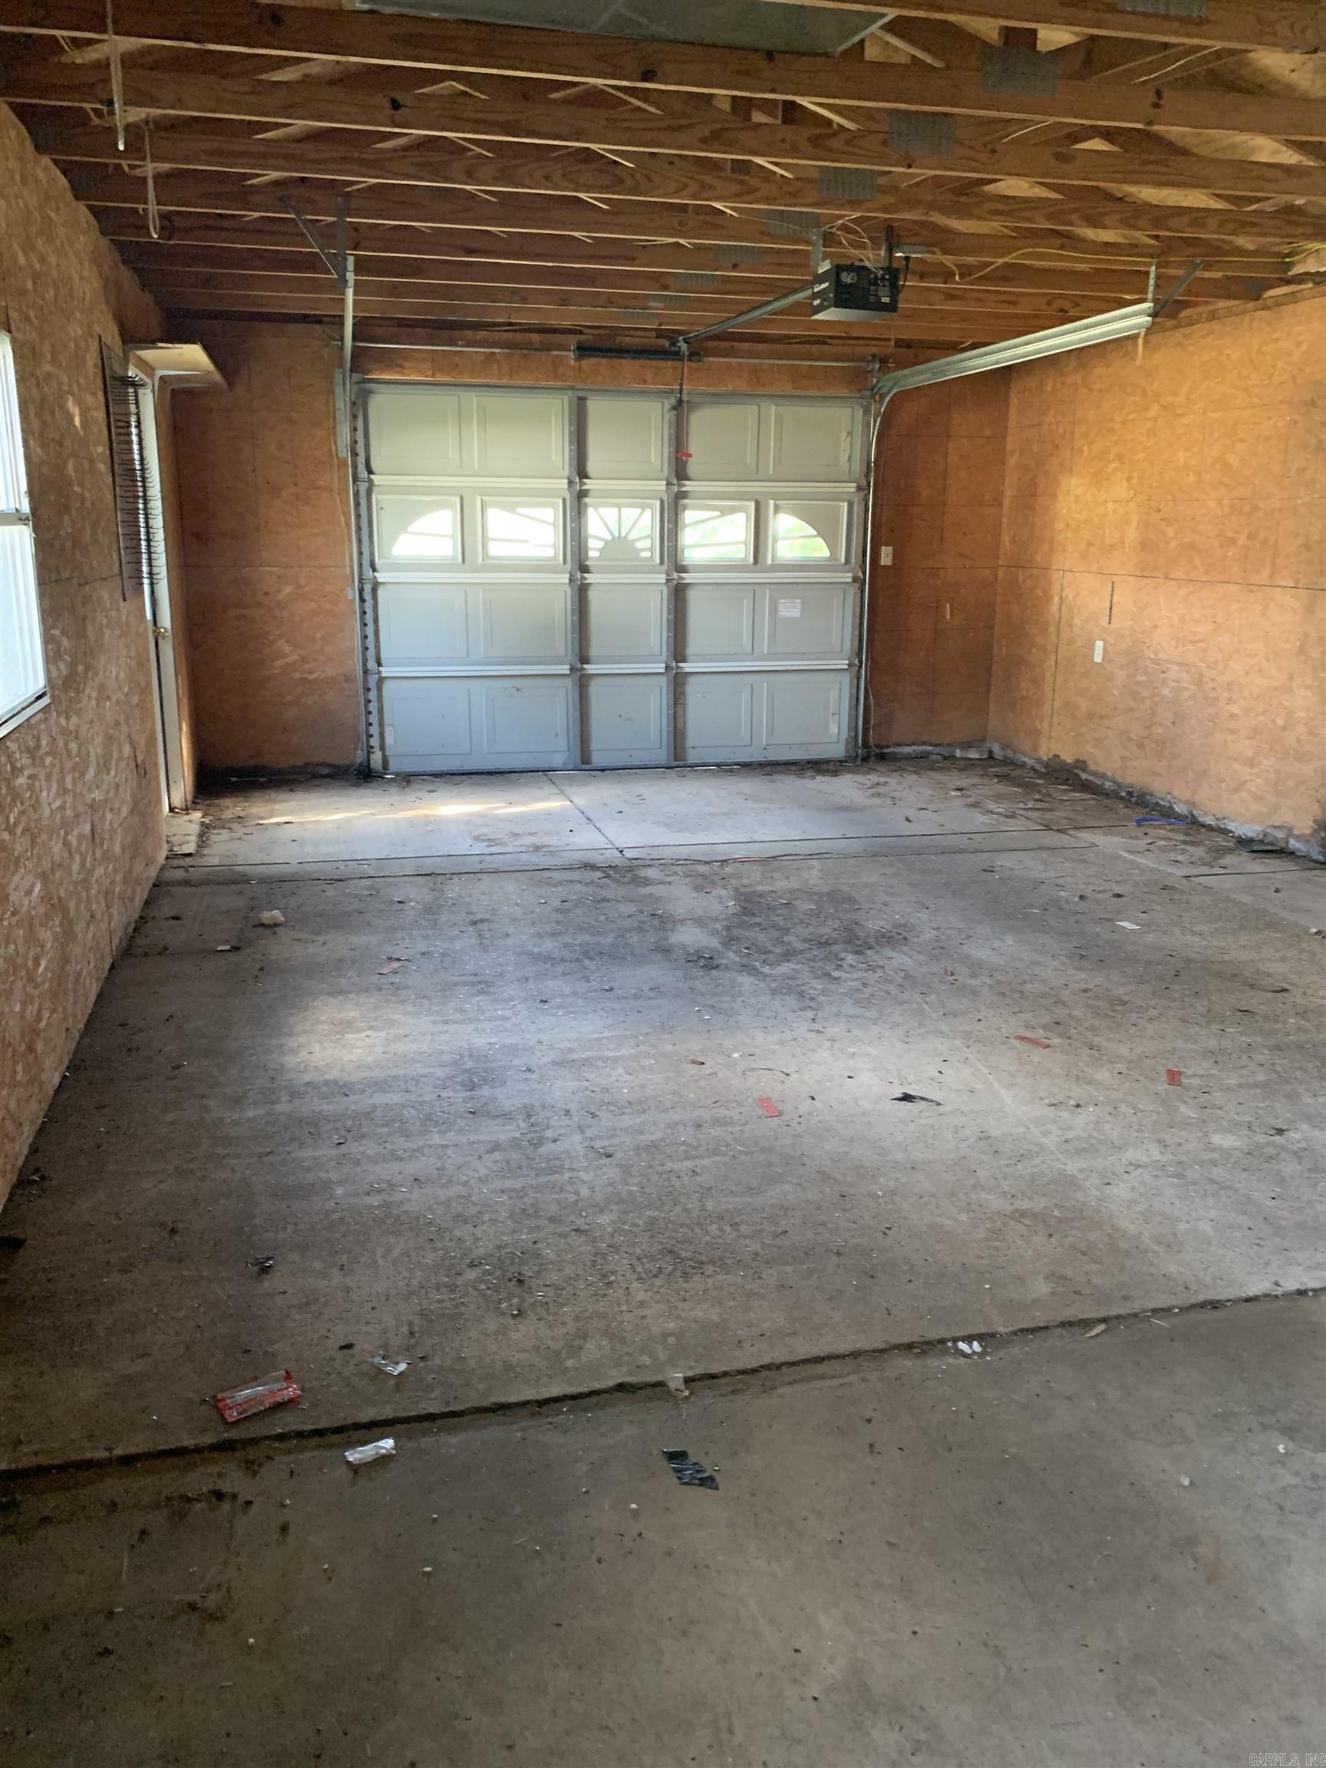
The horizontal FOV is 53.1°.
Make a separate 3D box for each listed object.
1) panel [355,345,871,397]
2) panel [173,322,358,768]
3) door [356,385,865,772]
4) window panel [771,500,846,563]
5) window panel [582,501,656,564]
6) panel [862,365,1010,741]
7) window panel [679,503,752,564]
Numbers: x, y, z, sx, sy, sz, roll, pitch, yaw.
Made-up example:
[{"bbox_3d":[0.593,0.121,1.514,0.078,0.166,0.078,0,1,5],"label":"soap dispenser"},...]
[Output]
[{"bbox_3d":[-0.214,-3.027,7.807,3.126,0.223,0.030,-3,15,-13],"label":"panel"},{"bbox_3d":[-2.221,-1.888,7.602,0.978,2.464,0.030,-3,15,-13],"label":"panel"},{"bbox_3d":[-0.219,-1.826,8.084,3.094,2.225,0.060,-3,15,-13],"label":"door"},{"bbox_3d":[0.912,-2.185,8.274,0.499,0.377,0.030,-3,15,-13],"label":"window panel"},{"bbox_3d":[-0.240,-2.120,8.002,0.473,0.378,0.030,-3,15,-13],"label":"window panel"},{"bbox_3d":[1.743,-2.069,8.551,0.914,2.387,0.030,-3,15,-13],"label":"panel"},{"bbox_3d":[0.332,-2.151,8.138,0.475,0.374,0.030,-3,15,-13],"label":"window panel"}]

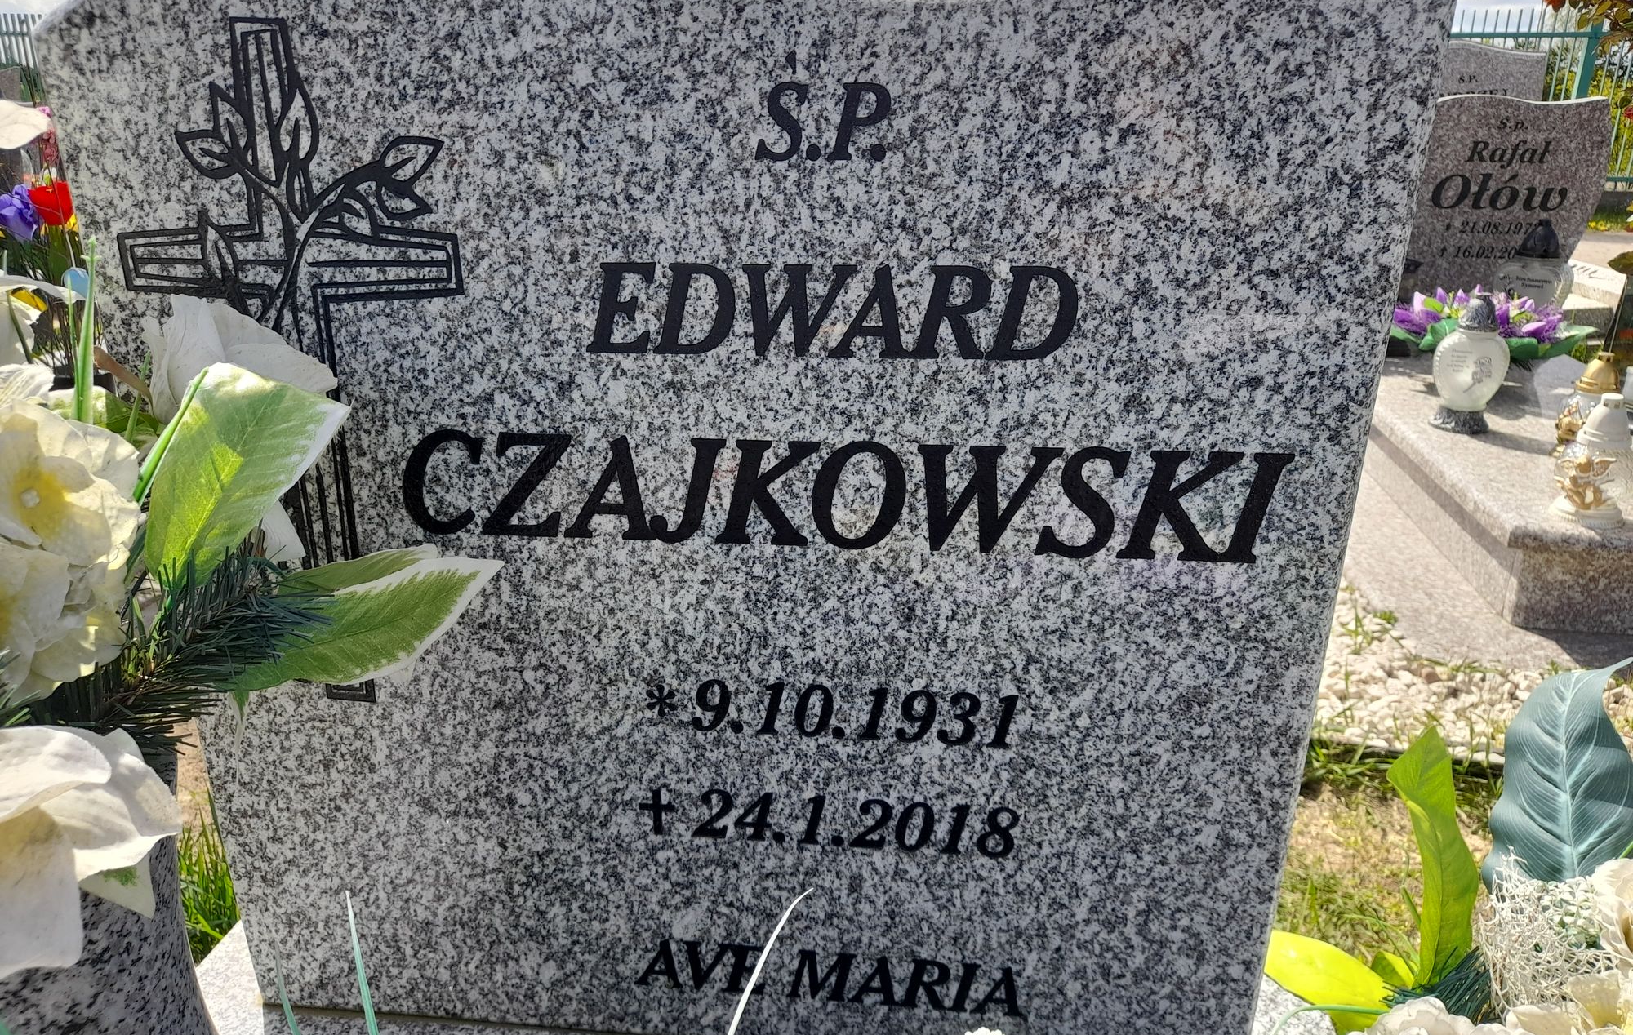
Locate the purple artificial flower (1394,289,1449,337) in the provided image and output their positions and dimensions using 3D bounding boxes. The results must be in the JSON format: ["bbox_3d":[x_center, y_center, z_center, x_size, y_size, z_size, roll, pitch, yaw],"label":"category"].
[{"bbox_3d":[1.738,-0.587,3.400,0.155,0.115,0.140,9,21,24],"label":"purple artificial flower"}]

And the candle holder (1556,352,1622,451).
[{"bbox_3d":[1.731,-0.247,2.616,0.125,0.235,0.125,-15,25,-37],"label":"candle holder"}]

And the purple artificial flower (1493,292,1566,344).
[{"bbox_3d":[2.050,-0.576,3.400,0.175,0.115,0.140,4,20,9],"label":"purple artificial flower"}]

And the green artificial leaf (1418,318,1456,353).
[{"bbox_3d":[1.756,-0.513,3.330,0.110,0.080,0.100,9,21,24],"label":"green artificial leaf"}]

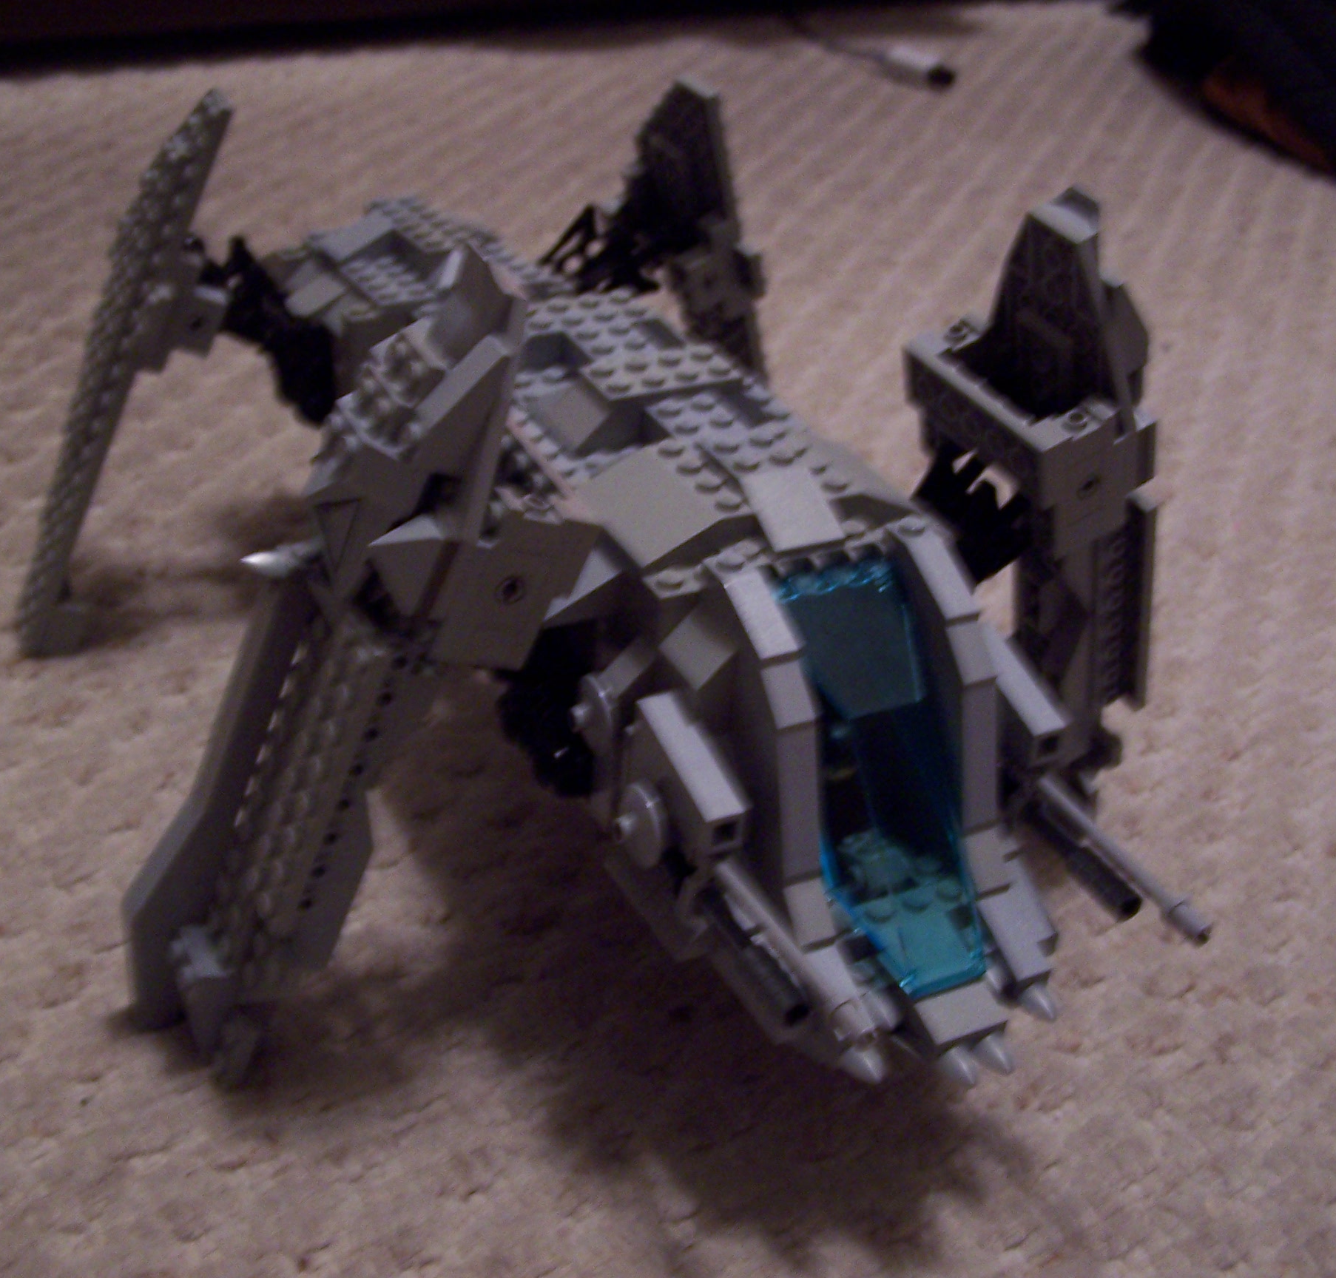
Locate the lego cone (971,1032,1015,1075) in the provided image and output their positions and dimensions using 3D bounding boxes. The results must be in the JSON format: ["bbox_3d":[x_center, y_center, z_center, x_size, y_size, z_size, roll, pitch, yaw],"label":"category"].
[{"bbox_3d":[0.060,0.076,0.358,0.008,0.007,0.009,-12,36,-25],"label":"lego cone"}]

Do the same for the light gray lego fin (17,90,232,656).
[{"bbox_3d":[-0.143,-0.071,0.523,0.022,0.163,0.041,14,25,-30],"label":"light gray lego fin"}]

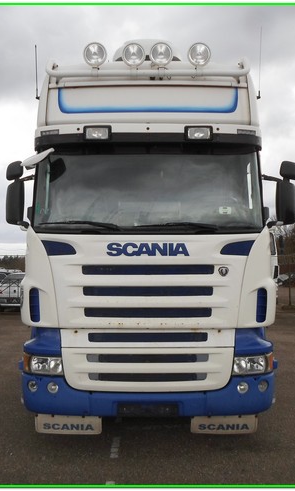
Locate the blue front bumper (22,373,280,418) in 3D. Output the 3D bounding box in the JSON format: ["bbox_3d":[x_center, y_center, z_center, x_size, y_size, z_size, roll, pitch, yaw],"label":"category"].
[{"bbox_3d":[0.005,1.370,4.420,2.460,0.360,0.450,0,-2,0],"label":"blue front bumper"}]

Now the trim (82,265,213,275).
[{"bbox_3d":[0.009,0.221,4.240,1.180,0.090,0.060,0,-2,0],"label":"trim"}]

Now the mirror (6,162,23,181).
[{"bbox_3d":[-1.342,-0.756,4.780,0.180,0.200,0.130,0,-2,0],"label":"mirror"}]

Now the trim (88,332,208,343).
[{"bbox_3d":[0.009,0.872,4.450,1.130,0.088,0.060,0,-2,0],"label":"trim"}]

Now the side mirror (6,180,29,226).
[{"bbox_3d":[-1.357,-0.437,4.900,0.210,0.470,0.170,0,-2,0],"label":"side mirror"}]

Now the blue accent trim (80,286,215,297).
[{"bbox_3d":[0.004,0.412,4.220,1.160,0.090,0.060,0,-2,0],"label":"blue accent trim"}]

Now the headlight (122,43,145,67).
[{"bbox_3d":[-0.142,-1.974,4.870,0.230,0.240,0.140,0,-2,0],"label":"headlight"}]

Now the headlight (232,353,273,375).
[{"bbox_3d":[0.985,1.107,4.420,0.410,0.200,0.260,0,-2,0],"label":"headlight"}]

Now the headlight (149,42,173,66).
[{"bbox_3d":[0.144,-1.974,4.870,0.230,0.240,0.140,0,-2,0],"label":"headlight"}]

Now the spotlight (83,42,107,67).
[{"bbox_3d":[-0.542,-1.974,4.870,0.230,0.240,0.140,0,-2,0],"label":"spotlight"}]

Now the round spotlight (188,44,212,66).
[{"bbox_3d":[0.554,-2.013,4.970,0.240,0.245,0.140,0,-2,0],"label":"round spotlight"}]

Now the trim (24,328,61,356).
[{"bbox_3d":[-1.020,0.925,4.570,0.400,0.260,0.280,0,-2,0],"label":"trim"}]

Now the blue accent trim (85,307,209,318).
[{"bbox_3d":[0.009,0.636,4.460,1.210,0.090,0.060,0,-2,0],"label":"blue accent trim"}]

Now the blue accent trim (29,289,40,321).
[{"bbox_3d":[-1.105,0.588,4.620,0.110,0.340,0.100,0,-2,0],"label":"blue accent trim"}]

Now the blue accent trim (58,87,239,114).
[{"bbox_3d":[0.010,-1.477,4.800,1.830,0.290,0.100,0,-2,0],"label":"blue accent trim"}]

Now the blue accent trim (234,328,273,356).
[{"bbox_3d":[1.045,0.925,4.570,0.400,0.260,0.280,0,-2,0],"label":"blue accent trim"}]

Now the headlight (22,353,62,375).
[{"bbox_3d":[-1.015,1.142,4.540,0.420,0.220,0.270,0,-2,0],"label":"headlight"}]

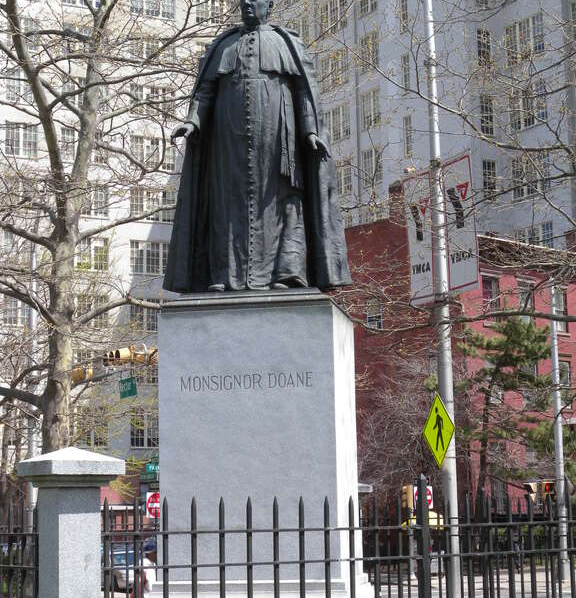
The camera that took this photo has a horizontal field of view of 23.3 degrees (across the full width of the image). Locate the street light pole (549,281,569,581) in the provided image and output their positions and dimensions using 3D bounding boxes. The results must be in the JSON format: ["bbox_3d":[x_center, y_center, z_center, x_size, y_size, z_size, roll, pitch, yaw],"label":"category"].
[{"bbox_3d":[7.545,3.613,39.153,0.250,8.440,0.250,-1,-9,0],"label":"street light pole"}]

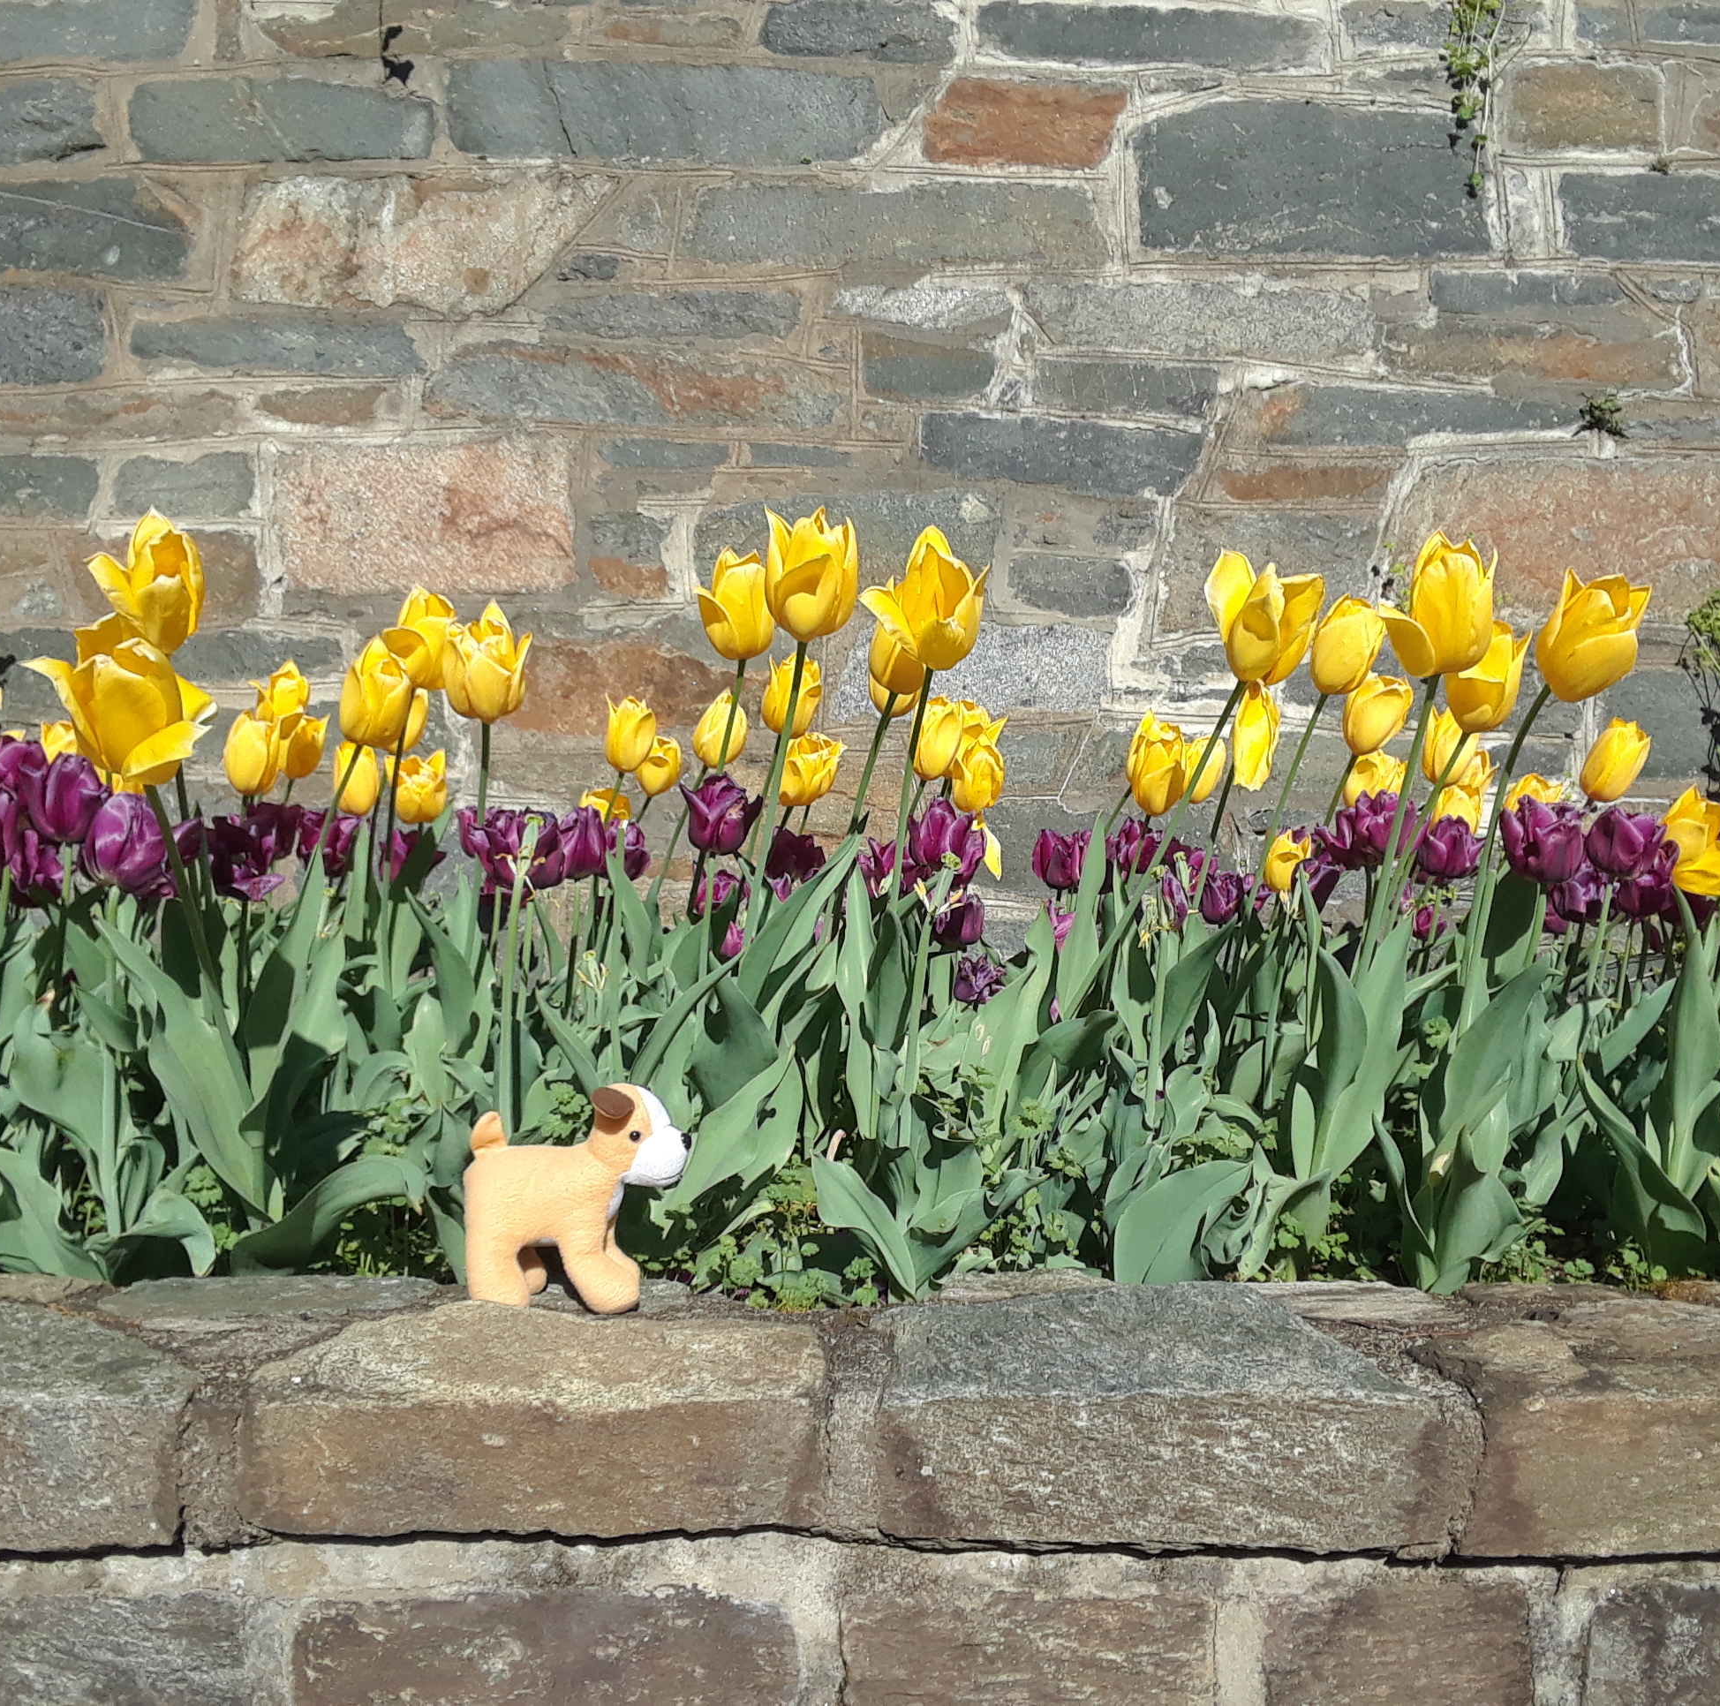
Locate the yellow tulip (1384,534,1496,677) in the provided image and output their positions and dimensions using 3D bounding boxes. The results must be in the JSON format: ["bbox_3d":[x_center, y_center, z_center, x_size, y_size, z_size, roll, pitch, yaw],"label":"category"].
[{"bbox_3d":[0.361,-0.155,1.230,0.067,0.090,0.057,5,-1,0],"label":"yellow tulip"}]

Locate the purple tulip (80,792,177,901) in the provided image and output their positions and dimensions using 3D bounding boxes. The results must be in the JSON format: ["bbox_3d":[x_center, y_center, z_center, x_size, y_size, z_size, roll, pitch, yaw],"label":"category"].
[{"bbox_3d":[-0.449,-0.005,1.210,0.058,0.065,0.057,0,-1,0],"label":"purple tulip"}]

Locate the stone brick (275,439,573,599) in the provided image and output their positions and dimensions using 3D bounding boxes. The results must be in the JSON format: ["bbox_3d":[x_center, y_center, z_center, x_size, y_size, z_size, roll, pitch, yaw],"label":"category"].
[{"bbox_3d":[-0.515,-0.396,2.330,0.339,0.182,0.130,0,-2,0],"label":"stone brick"}]

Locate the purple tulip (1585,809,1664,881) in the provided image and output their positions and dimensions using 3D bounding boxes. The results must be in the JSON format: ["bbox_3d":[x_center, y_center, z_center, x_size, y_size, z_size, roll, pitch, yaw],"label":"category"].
[{"bbox_3d":[0.535,-0.006,1.380,0.054,0.048,0.054,0,2,0],"label":"purple tulip"}]

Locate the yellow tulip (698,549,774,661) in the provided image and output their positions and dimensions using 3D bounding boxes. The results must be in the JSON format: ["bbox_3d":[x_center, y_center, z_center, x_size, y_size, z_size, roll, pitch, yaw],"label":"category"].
[{"bbox_3d":[-0.087,-0.174,1.390,0.053,0.079,0.051,-5,-1,0],"label":"yellow tulip"}]

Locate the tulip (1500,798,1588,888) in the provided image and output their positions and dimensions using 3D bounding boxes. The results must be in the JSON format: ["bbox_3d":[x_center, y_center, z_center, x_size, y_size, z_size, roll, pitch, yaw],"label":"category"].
[{"bbox_3d":[0.458,-0.006,1.320,0.057,0.059,0.055,-7,-1,0],"label":"tulip"}]

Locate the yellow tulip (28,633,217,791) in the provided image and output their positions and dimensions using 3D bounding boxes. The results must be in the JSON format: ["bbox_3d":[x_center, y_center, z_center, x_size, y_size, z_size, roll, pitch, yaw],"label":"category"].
[{"bbox_3d":[-0.425,-0.082,1.130,0.106,0.090,0.085,-11,2,0],"label":"yellow tulip"}]

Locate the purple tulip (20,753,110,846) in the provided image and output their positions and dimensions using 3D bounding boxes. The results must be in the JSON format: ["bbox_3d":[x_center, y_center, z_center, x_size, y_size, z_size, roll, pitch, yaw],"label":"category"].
[{"bbox_3d":[-0.536,-0.036,1.330,0.059,0.062,0.056,0,2,0],"label":"purple tulip"}]

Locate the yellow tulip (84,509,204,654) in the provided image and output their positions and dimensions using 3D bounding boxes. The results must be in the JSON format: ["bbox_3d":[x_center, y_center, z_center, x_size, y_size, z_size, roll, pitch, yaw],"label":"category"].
[{"bbox_3d":[-0.496,-0.188,1.370,0.075,0.095,0.072,-12,12,0],"label":"yellow tulip"}]

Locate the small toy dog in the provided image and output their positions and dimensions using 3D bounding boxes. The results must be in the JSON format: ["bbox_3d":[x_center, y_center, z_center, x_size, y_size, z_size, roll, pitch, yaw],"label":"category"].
[{"bbox_3d":[-0.172,0.208,1.190,0.133,0.135,0.068,0,2,9],"label":"small toy dog"}]

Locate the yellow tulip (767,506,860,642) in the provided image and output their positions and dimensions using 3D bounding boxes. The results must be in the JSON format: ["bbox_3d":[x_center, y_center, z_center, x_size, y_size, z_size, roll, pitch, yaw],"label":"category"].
[{"bbox_3d":[-0.032,-0.188,1.330,0.062,0.087,0.062,0,2,0],"label":"yellow tulip"}]

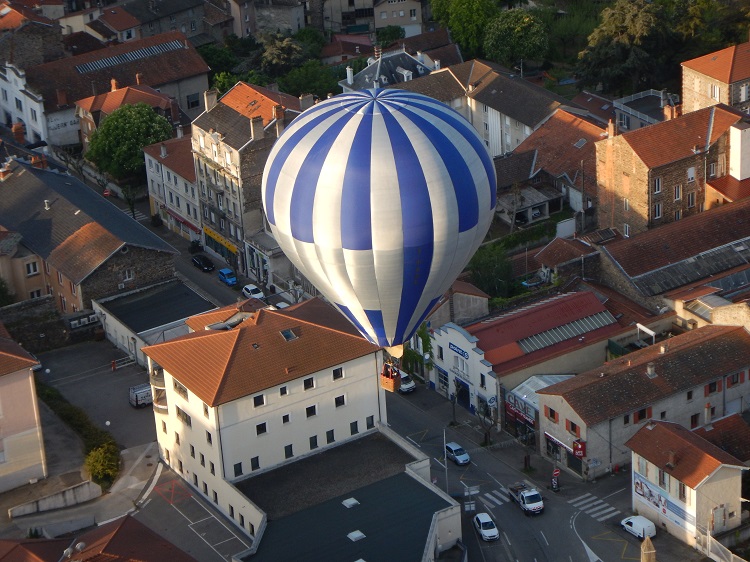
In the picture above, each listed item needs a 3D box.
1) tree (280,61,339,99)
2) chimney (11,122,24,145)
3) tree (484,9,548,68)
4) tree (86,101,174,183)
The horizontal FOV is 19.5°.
[{"bbox_3d":[-11.268,-31.637,359.553,9.500,9.852,9.500,-3,25,1],"label":"tree"},{"bbox_3d":[-53.945,-22.307,330.838,1.600,3.200,0.850,-18,29,-28],"label":"chimney"},{"bbox_3d":[24.011,-41.149,371.211,11.000,10.600,11.000,-4,26,0],"label":"tree"},{"bbox_3d":[-37.383,-20.870,334.474,13.000,12.600,13.000,-4,26,0],"label":"tree"}]

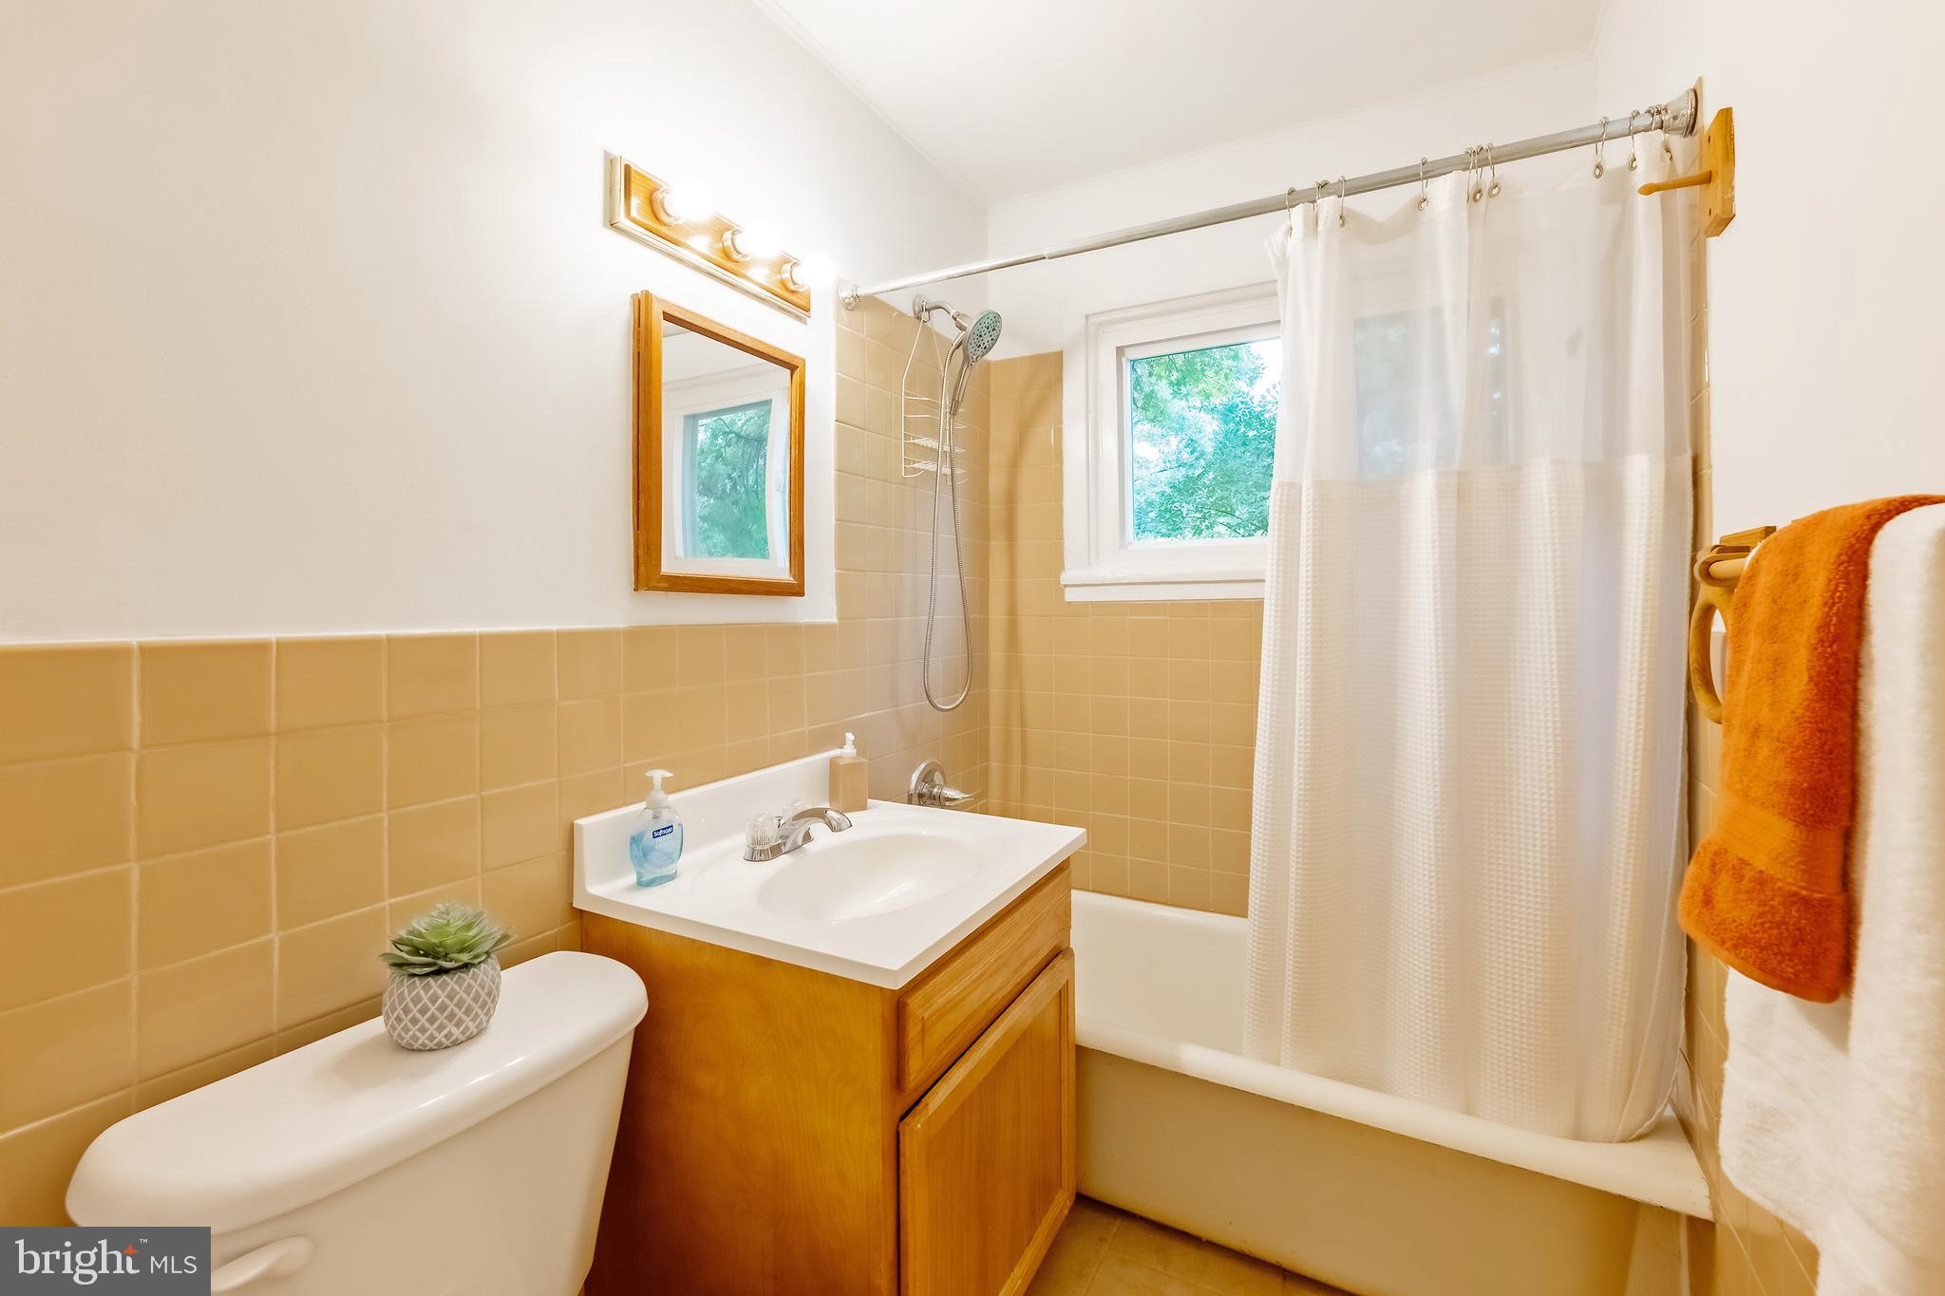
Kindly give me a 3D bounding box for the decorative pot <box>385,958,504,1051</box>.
[{"bbox_3d":[-0.597,0.396,0.853,0.107,0.072,0.107,0,3,0],"label":"decorative pot"}]

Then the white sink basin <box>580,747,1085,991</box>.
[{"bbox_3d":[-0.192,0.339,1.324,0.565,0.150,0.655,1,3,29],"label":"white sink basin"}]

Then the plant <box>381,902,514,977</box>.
[{"bbox_3d":[-0.597,0.315,0.853,0.115,0.060,0.115,1,3,29],"label":"plant"}]

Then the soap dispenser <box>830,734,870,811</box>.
[{"bbox_3d":[-0.268,0.267,1.641,0.055,0.158,0.055,-1,3,-26],"label":"soap dispenser"}]

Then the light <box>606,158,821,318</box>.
[{"bbox_3d":[-0.411,-0.742,1.377,0.145,0.112,0.455,1,3,29],"label":"light"}]

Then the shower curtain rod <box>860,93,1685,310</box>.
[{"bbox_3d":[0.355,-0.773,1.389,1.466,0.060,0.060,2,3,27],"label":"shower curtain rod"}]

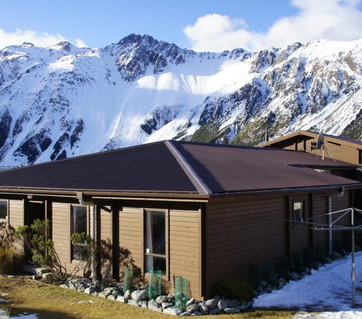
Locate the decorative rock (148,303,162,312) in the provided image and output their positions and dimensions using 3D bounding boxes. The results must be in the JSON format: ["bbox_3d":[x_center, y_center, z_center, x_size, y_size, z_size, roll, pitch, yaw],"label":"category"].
[{"bbox_3d":[-0.649,3.622,11.737,0.348,0.199,0.244,-2,-3,42],"label":"decorative rock"}]

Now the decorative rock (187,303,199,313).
[{"bbox_3d":[0.300,3.560,11.535,0.288,0.213,0.231,0,-2,0],"label":"decorative rock"}]

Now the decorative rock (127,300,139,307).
[{"bbox_3d":[-1.218,3.691,12.293,0.324,0.130,0.211,-2,-3,42],"label":"decorative rock"}]

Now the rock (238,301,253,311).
[{"bbox_3d":[1.607,3.639,11.950,0.374,0.242,0.300,0,-1,0],"label":"rock"}]

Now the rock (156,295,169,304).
[{"bbox_3d":[-0.473,3.583,12.250,0.332,0.235,0.270,0,-1,0],"label":"rock"}]

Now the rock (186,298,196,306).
[{"bbox_3d":[0.234,3.529,11.836,0.247,0.174,0.197,0,-2,0],"label":"rock"}]

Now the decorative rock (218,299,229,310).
[{"bbox_3d":[1.039,3.544,11.722,0.310,0.264,0.259,0,-2,0],"label":"decorative rock"}]

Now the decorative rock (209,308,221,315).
[{"bbox_3d":[0.831,3.661,11.550,0.289,0.150,0.240,0,-1,0],"label":"decorative rock"}]

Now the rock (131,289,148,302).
[{"bbox_3d":[-1.081,3.545,12.504,0.411,0.331,0.329,0,-2,0],"label":"rock"}]

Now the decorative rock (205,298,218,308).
[{"bbox_3d":[0.754,3.595,11.950,0.287,0.230,0.240,0,-1,0],"label":"decorative rock"}]

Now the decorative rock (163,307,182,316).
[{"bbox_3d":[-0.204,3.620,11.426,0.451,0.173,0.280,-2,-3,42],"label":"decorative rock"}]

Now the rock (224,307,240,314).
[{"bbox_3d":[1.209,3.616,11.484,0.378,0.161,0.227,0,-2,0],"label":"rock"}]

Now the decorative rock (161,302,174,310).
[{"bbox_3d":[-0.327,3.633,11.850,0.284,0.192,0.250,0,-1,0],"label":"decorative rock"}]

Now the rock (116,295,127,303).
[{"bbox_3d":[-1.564,3.659,12.600,0.289,0.191,0.240,0,-1,0],"label":"rock"}]

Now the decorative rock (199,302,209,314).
[{"bbox_3d":[0.575,3.599,11.600,0.230,0.270,0.230,0,-1,0],"label":"decorative rock"}]

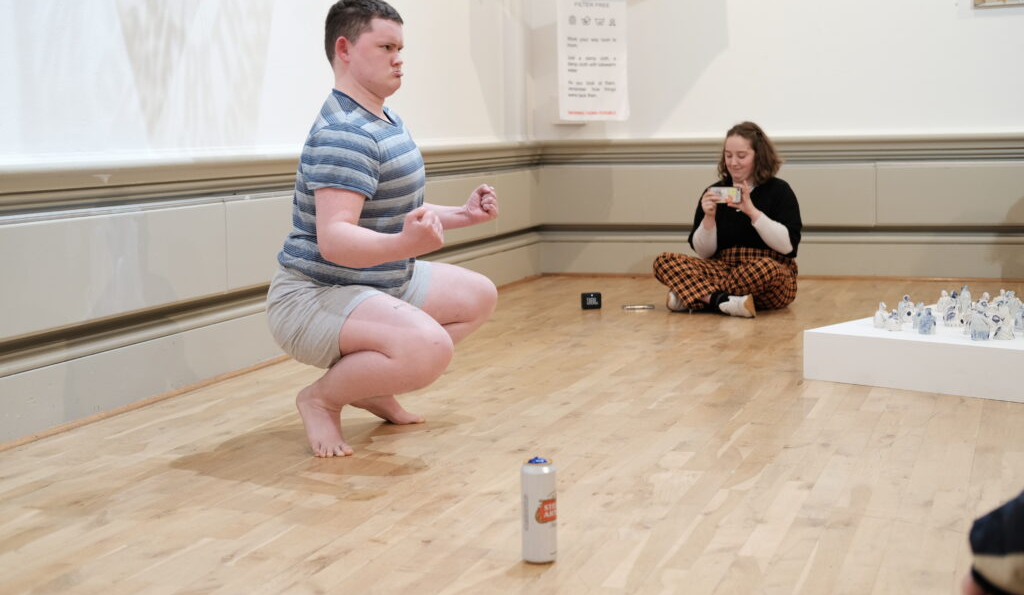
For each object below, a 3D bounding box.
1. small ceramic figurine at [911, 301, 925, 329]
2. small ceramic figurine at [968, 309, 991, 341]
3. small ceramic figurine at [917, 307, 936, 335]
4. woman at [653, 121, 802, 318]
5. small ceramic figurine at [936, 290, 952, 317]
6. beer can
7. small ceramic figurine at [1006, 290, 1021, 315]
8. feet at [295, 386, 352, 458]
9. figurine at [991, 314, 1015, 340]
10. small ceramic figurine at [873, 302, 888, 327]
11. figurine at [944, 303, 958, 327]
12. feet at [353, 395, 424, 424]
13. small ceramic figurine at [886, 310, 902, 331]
[{"bbox_3d":[1.299,0.055,4.804,0.050,0.083,0.045,1,7,15],"label":"small ceramic figurine"},{"bbox_3d":[1.401,0.080,4.512,0.063,0.090,0.047,1,7,17],"label":"small ceramic figurine"},{"bbox_3d":[1.284,0.072,4.660,0.055,0.078,0.042,1,7,15],"label":"small ceramic figurine"},{"bbox_3d":[0.982,-0.358,6.604,0.640,0.820,0.570,2,7,28],"label":"woman"},{"bbox_3d":[1.476,0.015,5.143,0.050,0.077,0.038,1,7,16],"label":"small ceramic figurine"},{"bbox_3d":[0.051,0.399,2.810,0.066,0.188,0.066,-1,6,0],"label":"beer can"},{"bbox_3d":[1.673,0.020,5.028,0.050,0.085,0.037,1,7,18],"label":"small ceramic figurine"},{"bbox_3d":[-0.481,0.310,3.839,0.100,0.160,0.215,-4,7,-22],"label":"feet"},{"bbox_3d":[1.476,0.081,4.525,0.068,0.085,0.055,1,7,18],"label":"figurine"},{"bbox_3d":[1.182,0.055,4.827,0.050,0.082,0.045,0,7,14],"label":"small ceramic figurine"},{"bbox_3d":[1.410,0.054,4.835,0.050,0.071,0.037,1,7,16],"label":"figurine"},{"bbox_3d":[-0.358,0.283,4.253,0.230,0.120,0.100,-3,6,-12],"label":"feet"},{"bbox_3d":[1.207,0.071,4.751,0.047,0.063,0.038,0,7,14],"label":"small ceramic figurine"}]

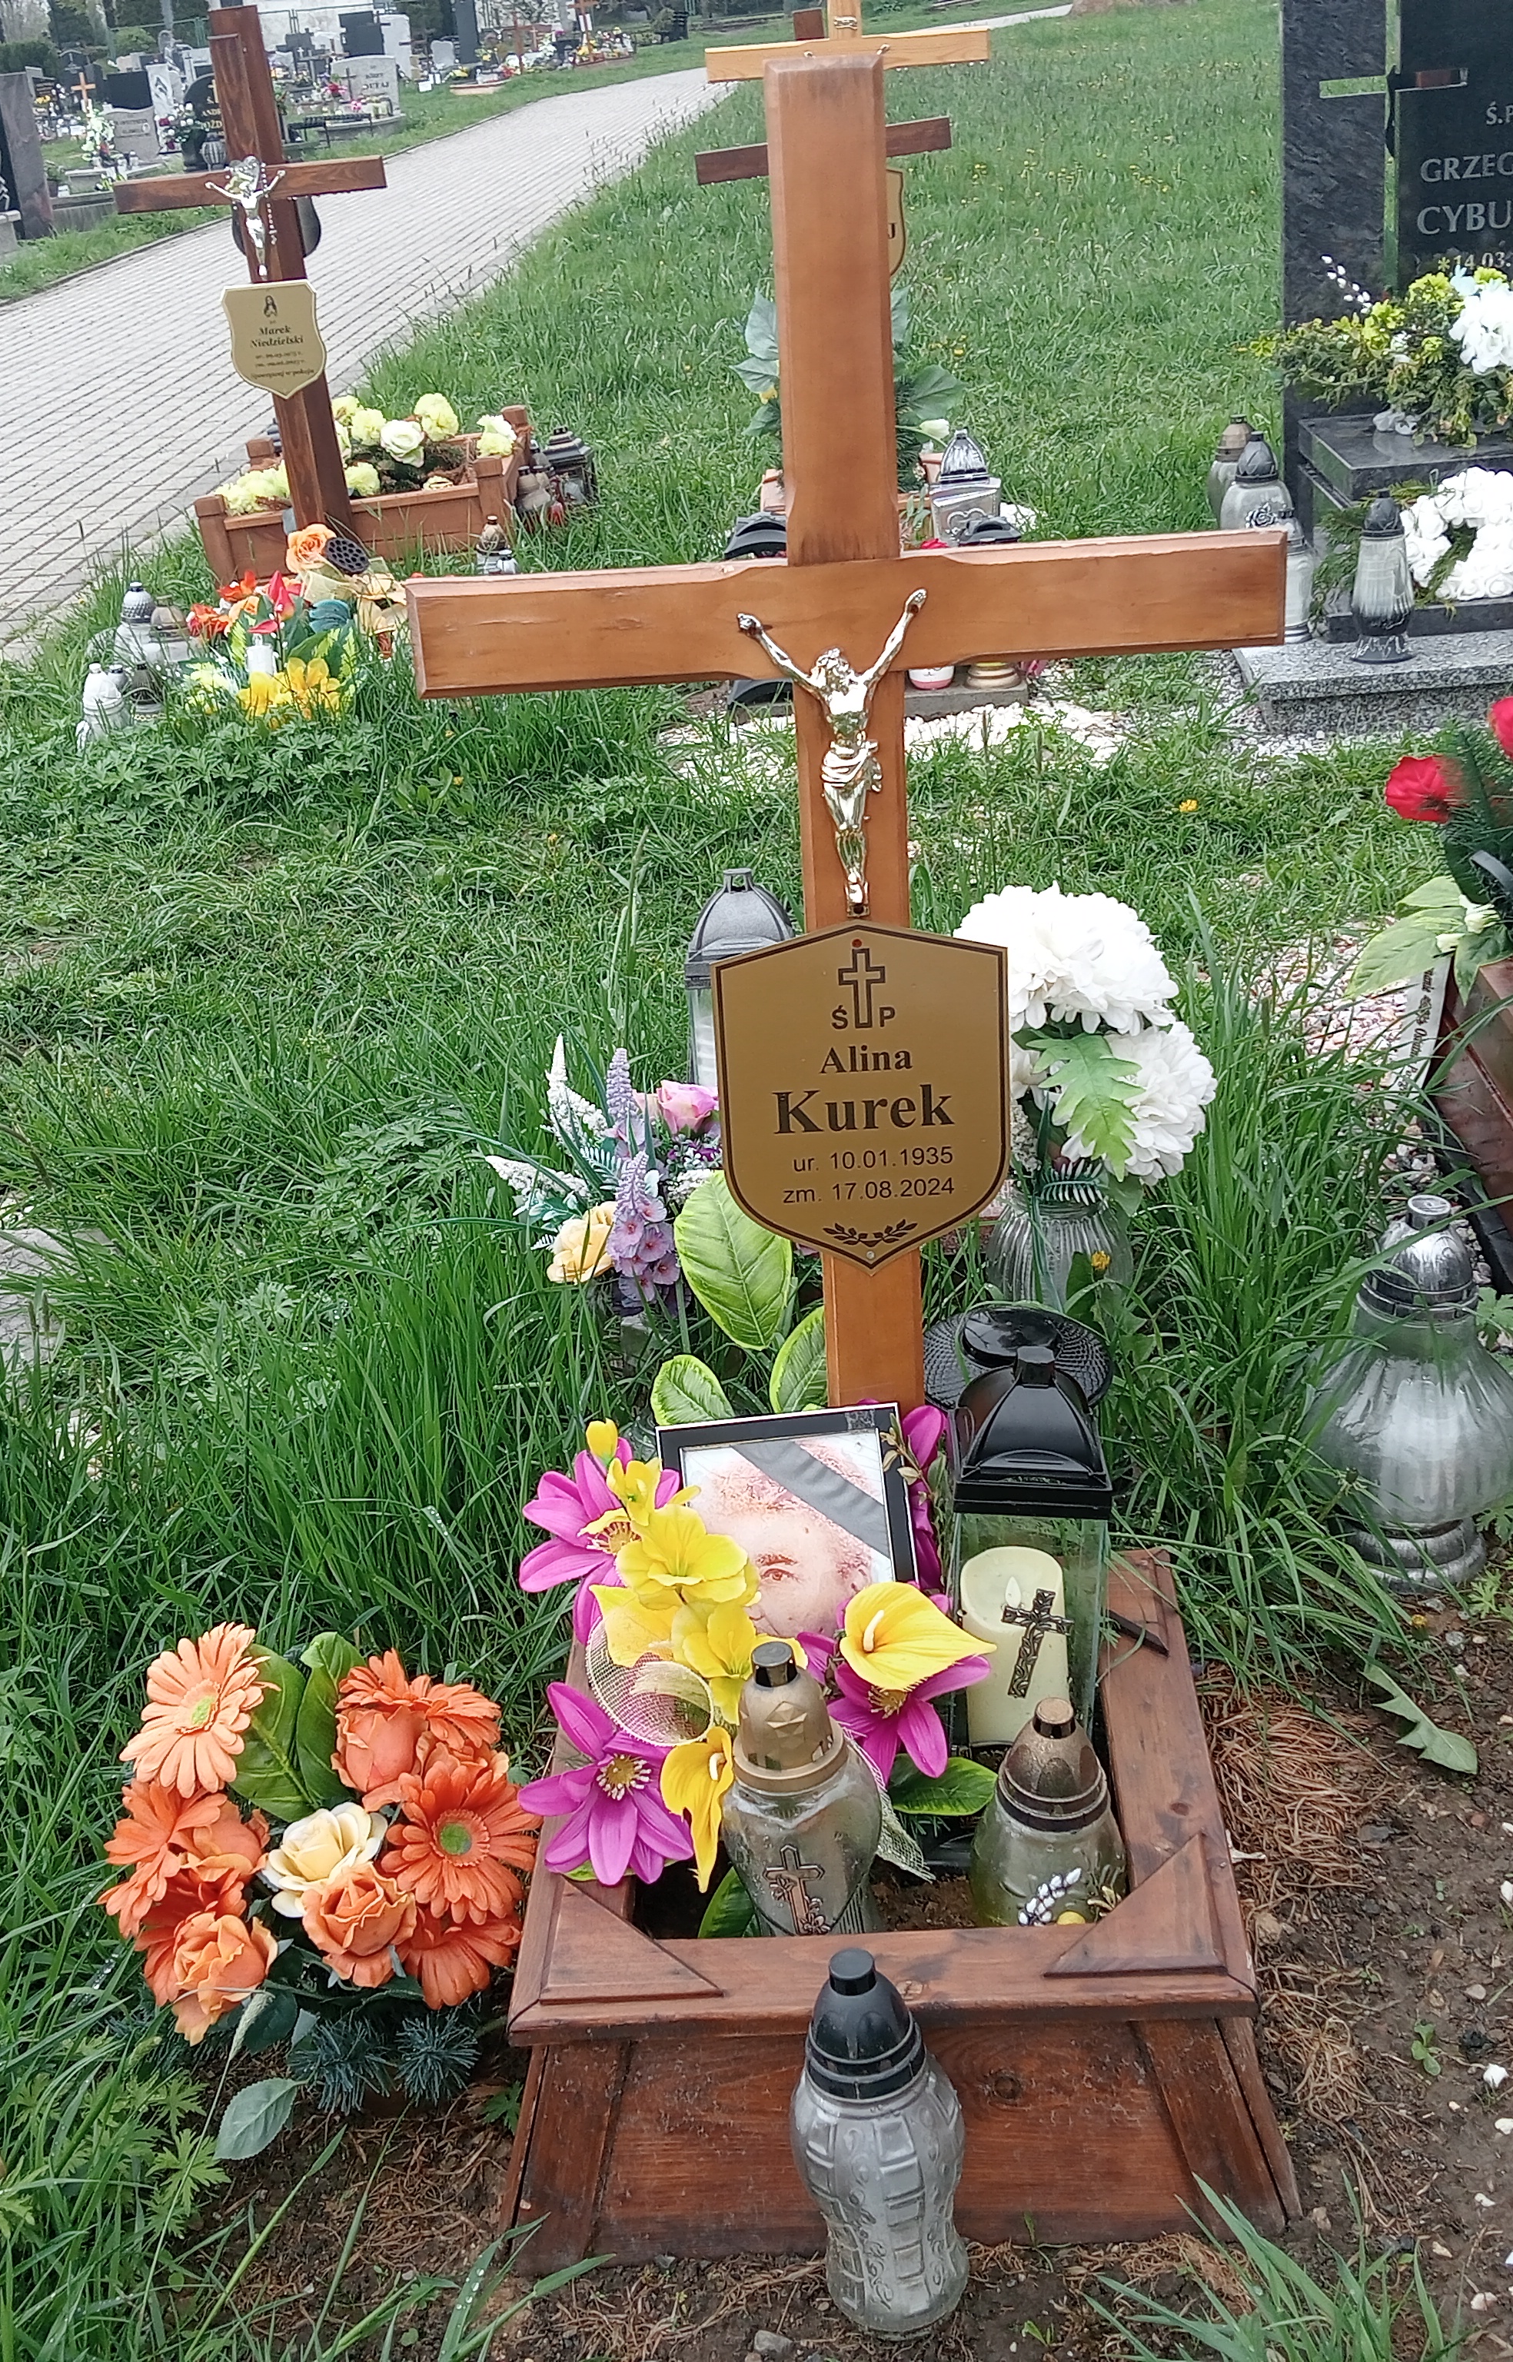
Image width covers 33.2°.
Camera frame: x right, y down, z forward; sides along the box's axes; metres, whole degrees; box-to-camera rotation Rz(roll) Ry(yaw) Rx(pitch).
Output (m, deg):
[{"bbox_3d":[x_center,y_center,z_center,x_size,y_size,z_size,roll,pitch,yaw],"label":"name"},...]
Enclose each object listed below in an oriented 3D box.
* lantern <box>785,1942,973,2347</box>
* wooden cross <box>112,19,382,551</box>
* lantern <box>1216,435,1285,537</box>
[{"bbox_3d":[0.076,0.620,1.663,0.113,0.290,0.113,-3,25,4],"label":"lantern"},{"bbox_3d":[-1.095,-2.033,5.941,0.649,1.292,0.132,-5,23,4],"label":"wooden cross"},{"bbox_3d":[0.980,-1.281,4.947,0.143,0.325,0.143,-3,25,5],"label":"lantern"}]

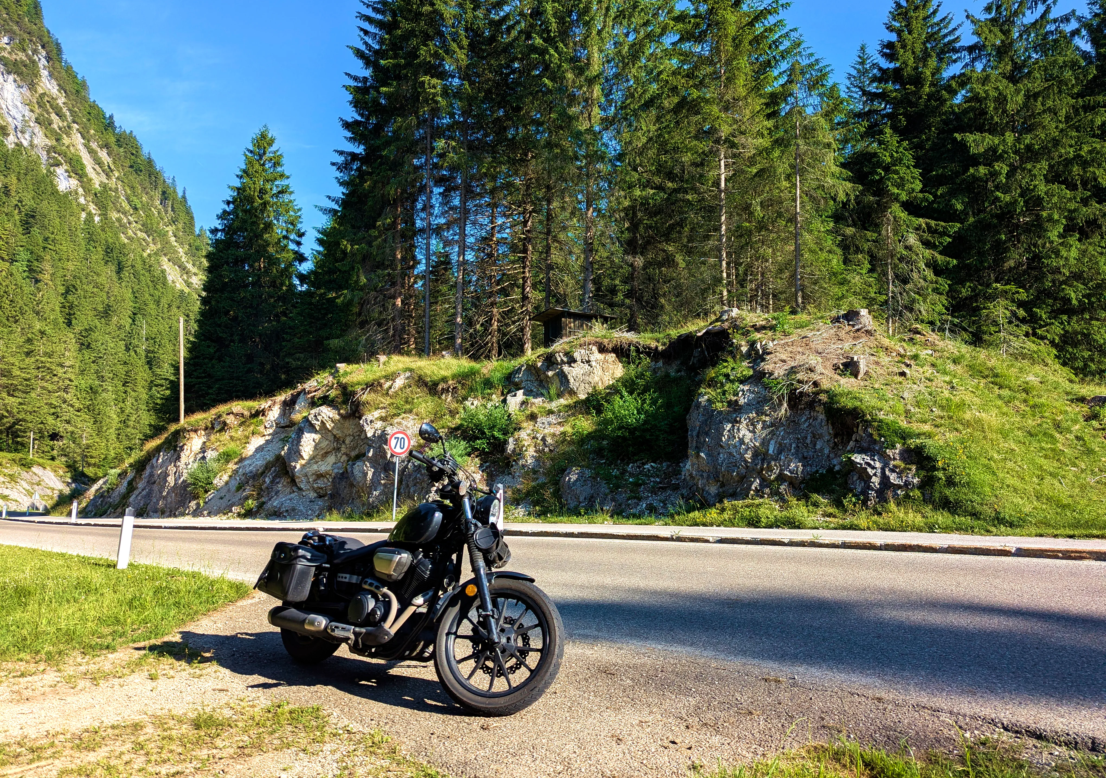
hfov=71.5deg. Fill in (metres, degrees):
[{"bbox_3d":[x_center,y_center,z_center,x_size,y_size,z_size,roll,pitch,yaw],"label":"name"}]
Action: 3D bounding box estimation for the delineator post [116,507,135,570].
[{"bbox_3d":[-6.120,2.147,11.000,0.100,0.900,0.120,-1,-7,30],"label":"delineator post"}]

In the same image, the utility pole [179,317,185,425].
[{"bbox_3d":[-20.310,-0.969,42.000,0.220,5.950,0.220,-3,-6,0],"label":"utility pole"}]

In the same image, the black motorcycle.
[{"bbox_3d":[-0.830,0.945,4.360,2.260,1.350,0.870,-5,-8,38],"label":"black motorcycle"}]

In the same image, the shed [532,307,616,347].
[{"bbox_3d":[0.965,-2.796,35.000,3.300,1.950,2.100,4,-7,-30],"label":"shed"}]

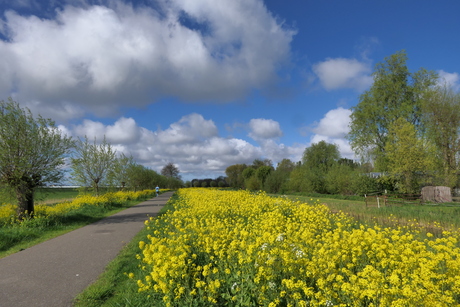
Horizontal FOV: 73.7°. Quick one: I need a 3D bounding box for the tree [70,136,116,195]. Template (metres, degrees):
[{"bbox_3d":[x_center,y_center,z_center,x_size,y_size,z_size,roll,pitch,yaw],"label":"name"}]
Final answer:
[{"bbox_3d":[-11.798,1.517,26.495,3.990,5.960,3.790,0,-6,0],"label":"tree"}]

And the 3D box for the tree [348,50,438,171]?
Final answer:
[{"bbox_3d":[25.765,-4.710,47.816,14.100,23.560,12.690,0,-6,0],"label":"tree"}]

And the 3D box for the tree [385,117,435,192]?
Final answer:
[{"bbox_3d":[24.769,0.765,42.175,6.760,11.230,6.220,0,-6,0],"label":"tree"}]

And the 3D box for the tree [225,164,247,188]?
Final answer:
[{"bbox_3d":[2.441,10.119,124.646,9.360,10.910,8.420,0,-6,0],"label":"tree"}]

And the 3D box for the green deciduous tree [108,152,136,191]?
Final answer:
[{"bbox_3d":[-13.504,2.872,38.418,3.640,5.910,3.460,0,-6,0],"label":"green deciduous tree"}]

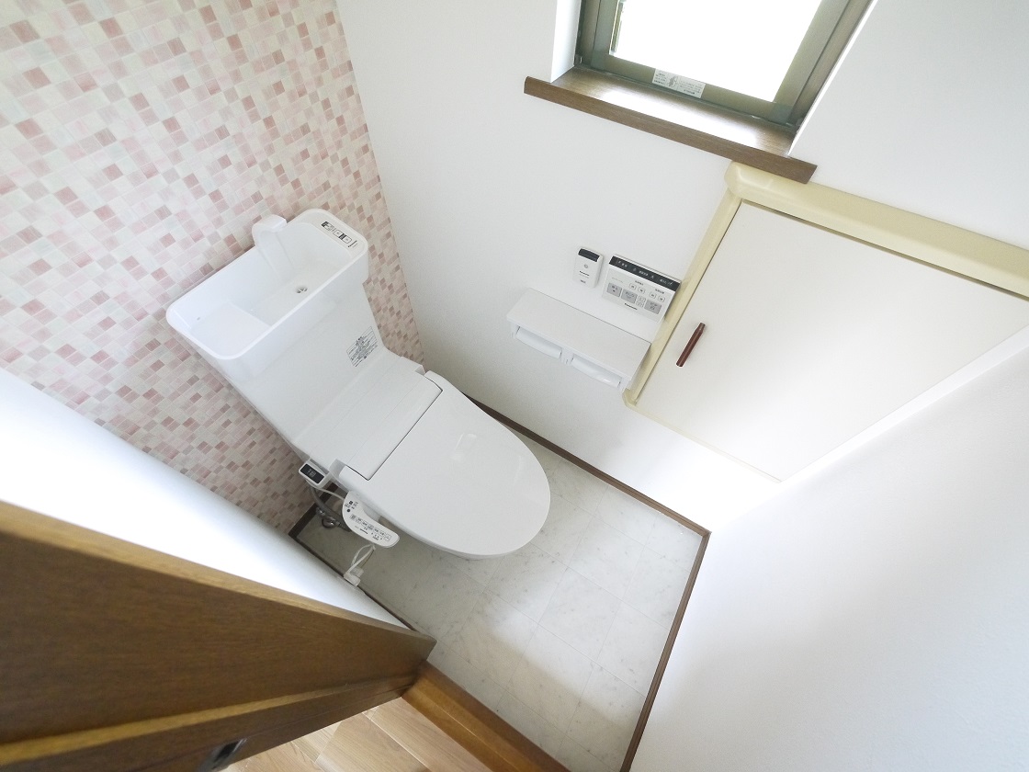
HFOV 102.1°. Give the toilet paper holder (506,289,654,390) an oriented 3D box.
[{"bbox_3d":[0.145,-0.109,0.997,0.323,0.075,0.116,28,61,15],"label":"toilet paper holder"}]

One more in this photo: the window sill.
[{"bbox_3d":[0.229,-0.415,0.638,0.451,0.024,0.081,28,61,15],"label":"window sill"}]

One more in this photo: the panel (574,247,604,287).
[{"bbox_3d":[0.154,-0.249,0.879,0.051,0.076,0.020,28,61,15],"label":"panel"}]

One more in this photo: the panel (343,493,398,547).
[{"bbox_3d":[-0.379,0.356,1.084,0.182,0.034,0.070,28,61,15],"label":"panel"}]

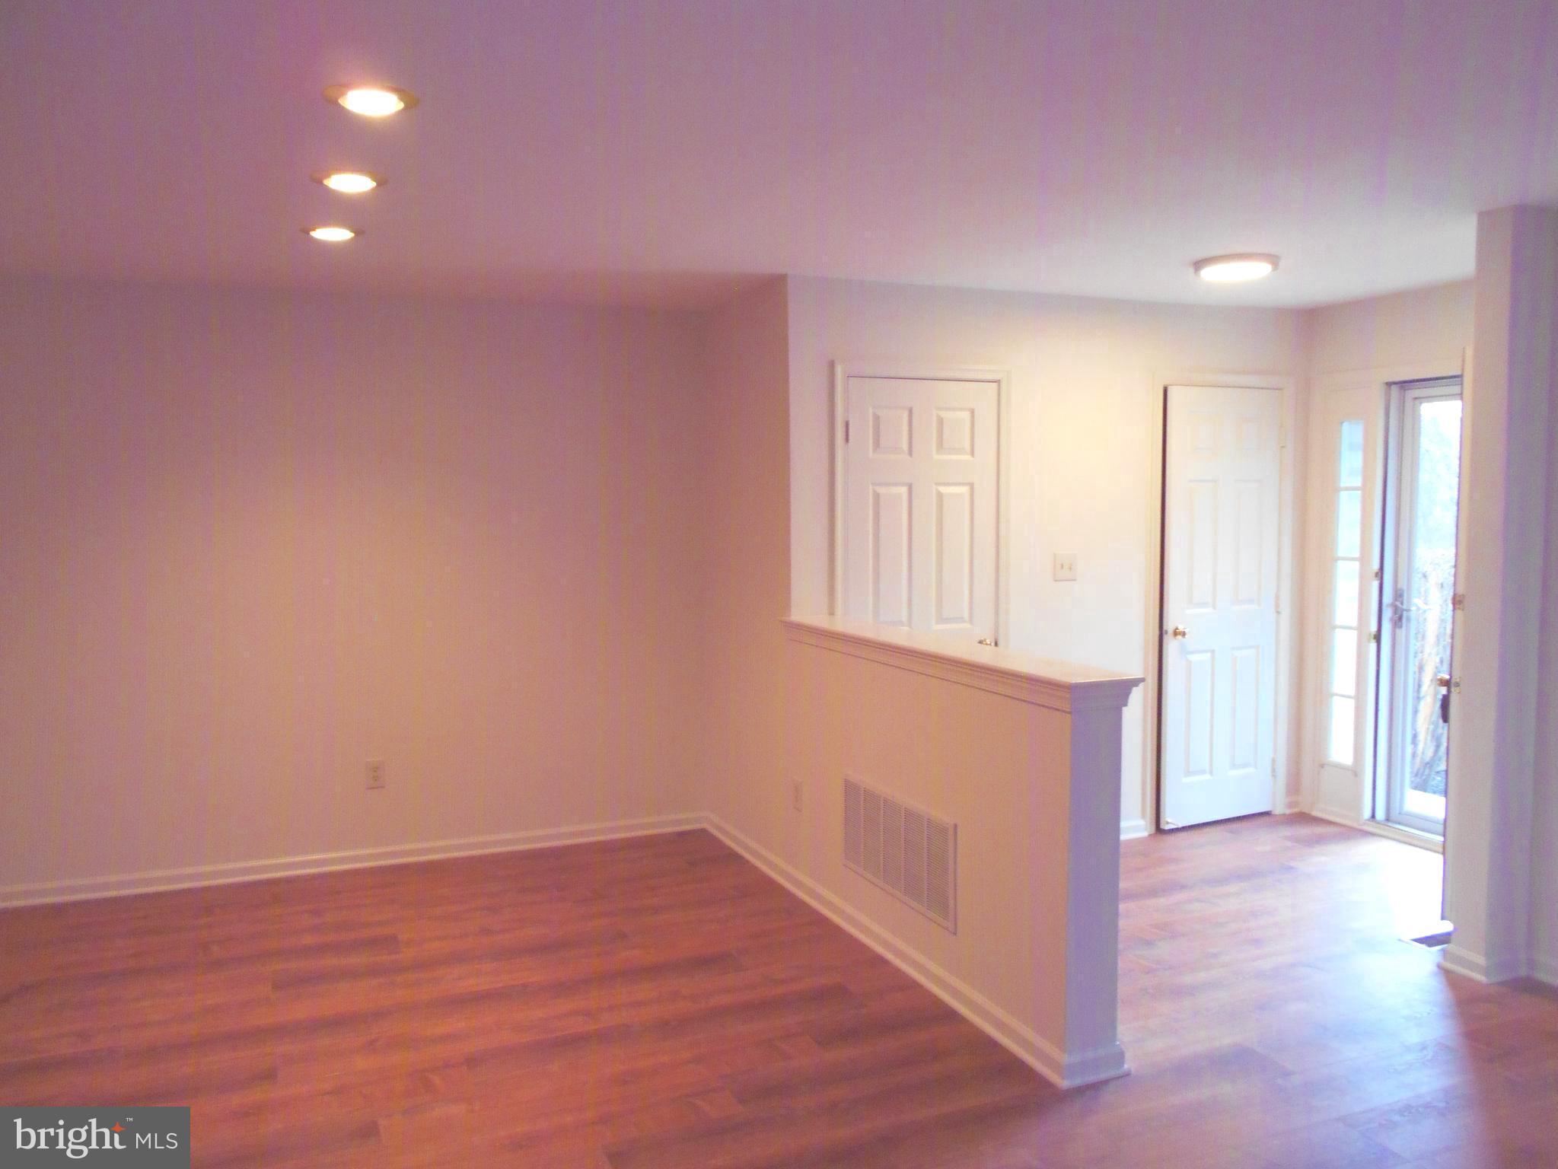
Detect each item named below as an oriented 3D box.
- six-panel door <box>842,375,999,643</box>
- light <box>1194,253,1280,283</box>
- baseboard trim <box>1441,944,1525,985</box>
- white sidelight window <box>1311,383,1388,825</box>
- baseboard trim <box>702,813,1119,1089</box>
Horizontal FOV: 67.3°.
[{"bbox_3d":[0.605,0.173,4.845,0.715,2.025,0.050,-2,4,-23],"label":"six-panel door"},{"bbox_3d":[1.708,-1.173,4.369,0.295,0.050,0.295,-2,4,-23],"label":"light"},{"bbox_3d":[2.290,1.224,3.814,0.180,0.080,0.174,-2,4,-23],"label":"baseboard trim"},{"bbox_3d":[2.636,0.091,5.425,0.050,2.003,0.362,-2,4,-23],"label":"white sidelight window"},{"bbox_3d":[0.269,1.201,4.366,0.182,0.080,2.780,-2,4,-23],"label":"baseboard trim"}]

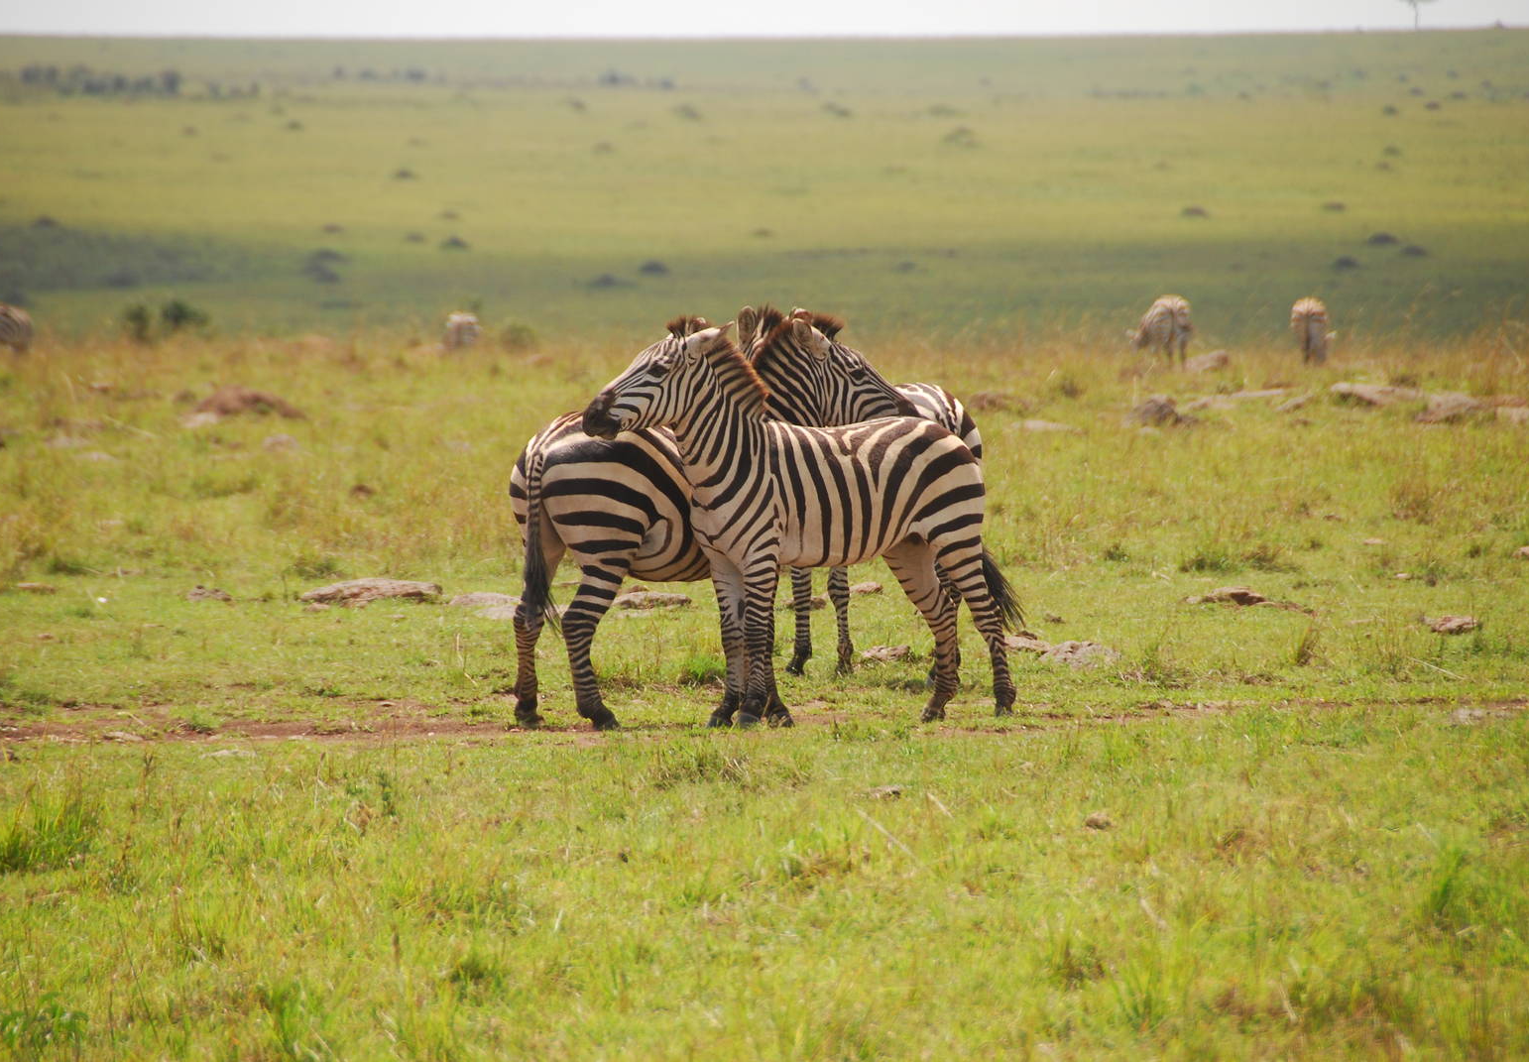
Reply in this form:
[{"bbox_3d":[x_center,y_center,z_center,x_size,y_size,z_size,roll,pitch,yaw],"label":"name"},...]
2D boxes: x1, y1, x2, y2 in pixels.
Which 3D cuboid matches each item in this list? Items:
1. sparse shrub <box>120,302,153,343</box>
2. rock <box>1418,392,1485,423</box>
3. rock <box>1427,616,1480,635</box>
[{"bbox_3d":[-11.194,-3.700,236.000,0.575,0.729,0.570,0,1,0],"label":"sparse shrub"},{"bbox_3d":[7.886,-1.416,152.000,0.811,0.356,0.600,0,1,0],"label":"rock"},{"bbox_3d":[3.516,0.481,67.605,0.265,0.095,0.210,0,2,0],"label":"rock"}]

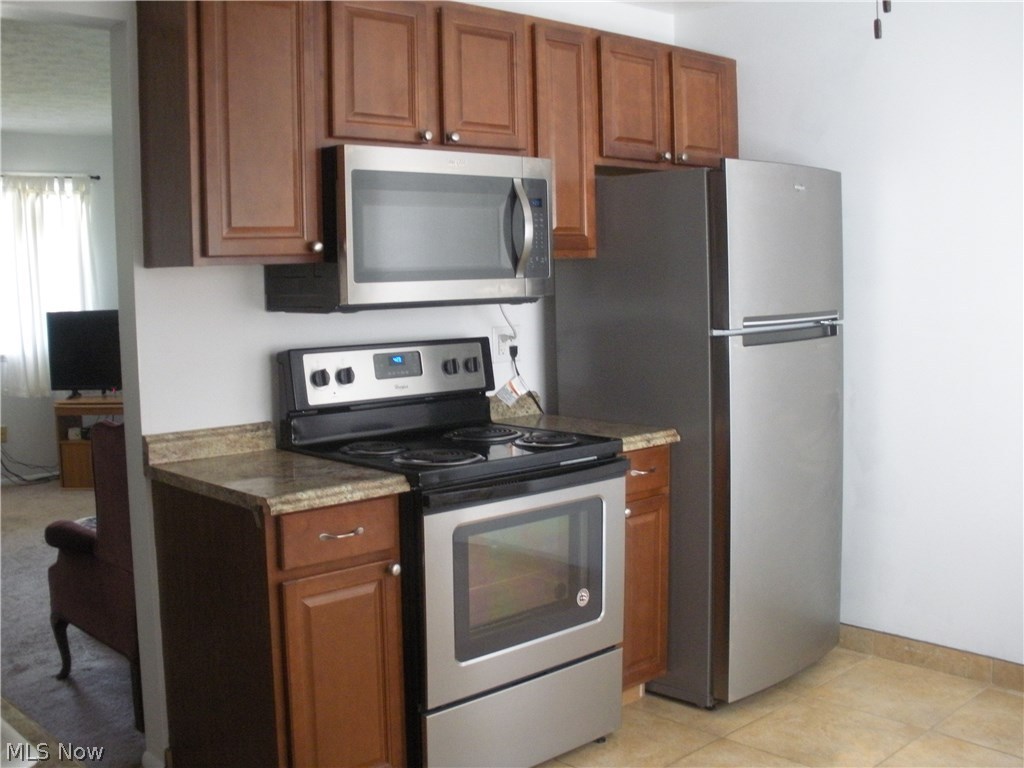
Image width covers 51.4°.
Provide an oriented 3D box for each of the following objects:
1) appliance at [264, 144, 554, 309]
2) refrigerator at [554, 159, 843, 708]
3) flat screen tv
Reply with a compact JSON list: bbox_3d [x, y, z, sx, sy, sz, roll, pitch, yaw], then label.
[{"bbox_3d":[-0.301,-0.450,3.166,0.752,0.426,0.444,-6,7,-42],"label":"appliance"},{"bbox_3d":[0.677,0.146,3.733,0.690,1.751,0.774,-6,7,-42],"label":"refrigerator"},{"bbox_3d":[-2.915,-0.216,7.687,0.970,0.640,0.180,0,6,14],"label":"flat screen tv"}]

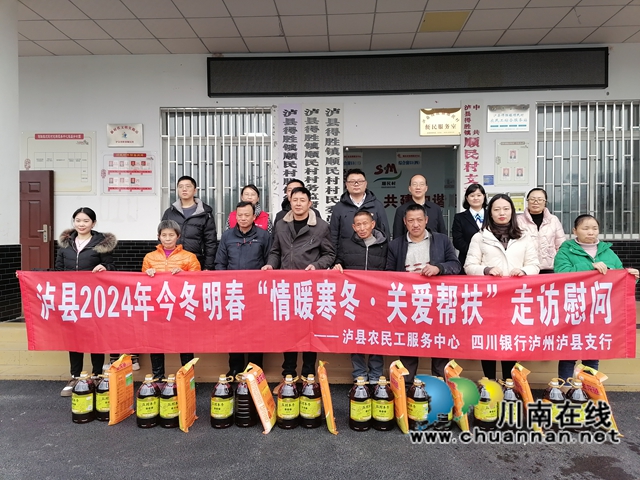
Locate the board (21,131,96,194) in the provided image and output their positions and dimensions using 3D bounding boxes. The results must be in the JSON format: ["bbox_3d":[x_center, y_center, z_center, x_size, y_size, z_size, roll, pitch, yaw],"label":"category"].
[{"bbox_3d":[-4.072,-1.193,7.758,1.229,1.002,0.025,0,1,3],"label":"board"}]

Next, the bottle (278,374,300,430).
[{"bbox_3d":[-0.223,1.133,3.525,0.153,0.349,0.153,0,1,-4],"label":"bottle"}]

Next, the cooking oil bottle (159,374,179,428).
[{"bbox_3d":[-1.023,1.098,3.440,0.155,0.340,0.150,0,0,-25],"label":"cooking oil bottle"}]

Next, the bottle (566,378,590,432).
[{"bbox_3d":[1.792,1.132,3.451,0.153,0.349,0.153,0,1,28],"label":"bottle"}]

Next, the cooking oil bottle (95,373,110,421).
[{"bbox_3d":[-1.484,1.091,3.480,0.155,0.340,0.150,0,0,-23],"label":"cooking oil bottle"}]

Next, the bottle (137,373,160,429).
[{"bbox_3d":[-1.180,1.098,3.440,0.155,0.340,0.150,0,0,-19],"label":"bottle"}]

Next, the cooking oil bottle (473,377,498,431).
[{"bbox_3d":[1.155,1.132,3.475,0.153,0.349,0.153,0,1,-12],"label":"cooking oil bottle"}]

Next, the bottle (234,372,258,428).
[{"bbox_3d":[-0.505,1.094,3.430,0.155,0.340,0.150,0,0,-8],"label":"bottle"}]

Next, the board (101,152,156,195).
[{"bbox_3d":[-2.952,-1.025,7.699,0.872,0.675,0.025,0,1,3],"label":"board"}]

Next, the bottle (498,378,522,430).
[{"bbox_3d":[1.295,1.115,3.400,0.155,0.340,0.150,0,0,11],"label":"bottle"}]

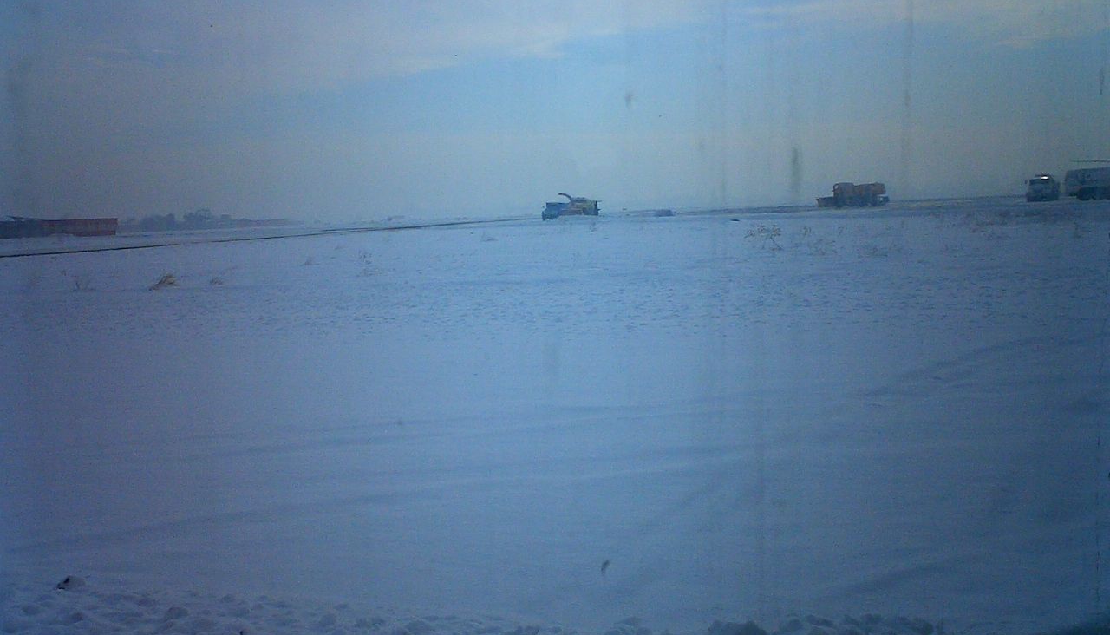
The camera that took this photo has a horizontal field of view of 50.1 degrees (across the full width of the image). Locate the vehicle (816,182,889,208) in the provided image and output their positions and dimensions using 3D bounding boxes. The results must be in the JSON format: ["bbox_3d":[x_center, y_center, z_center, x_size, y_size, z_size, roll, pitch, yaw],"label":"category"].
[{"bbox_3d":[36.592,-15.003,146.000,8.300,2.950,2.700,-2,5,-1],"label":"vehicle"}]

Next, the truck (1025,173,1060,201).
[{"bbox_3d":[53.925,-14.249,131.000,2.500,2.950,8.000,1,6,31],"label":"truck"}]

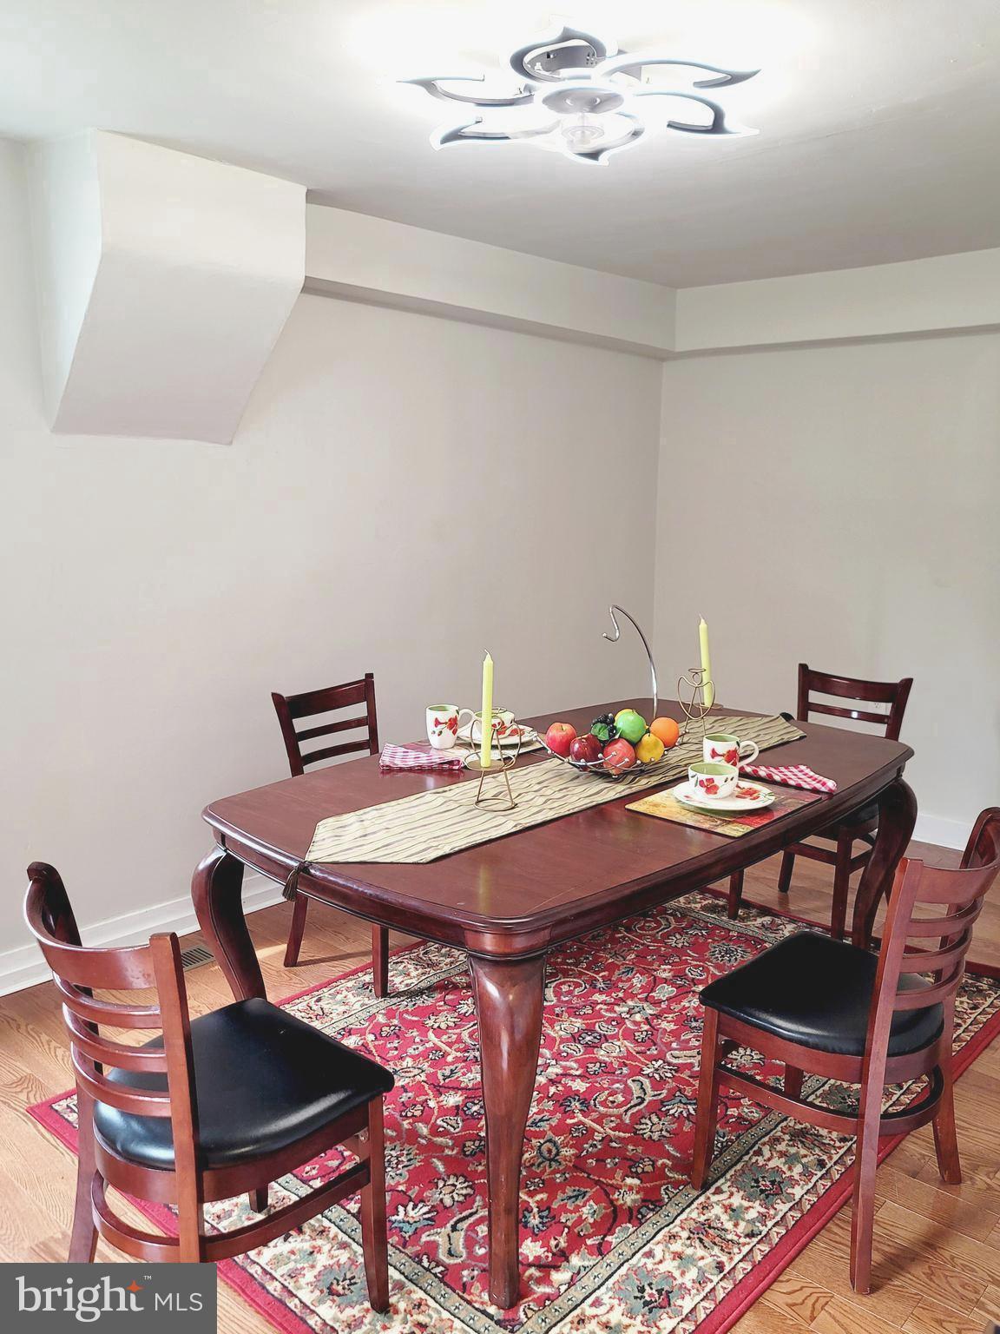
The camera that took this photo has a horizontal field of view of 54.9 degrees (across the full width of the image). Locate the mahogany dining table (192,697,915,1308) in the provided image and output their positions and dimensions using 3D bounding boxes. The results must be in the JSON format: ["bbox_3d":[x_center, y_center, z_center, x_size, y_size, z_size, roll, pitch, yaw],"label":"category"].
[{"bbox_3d":[0.253,0.647,2.558,1.094,0.765,1.845,10,14,44],"label":"mahogany dining table"}]

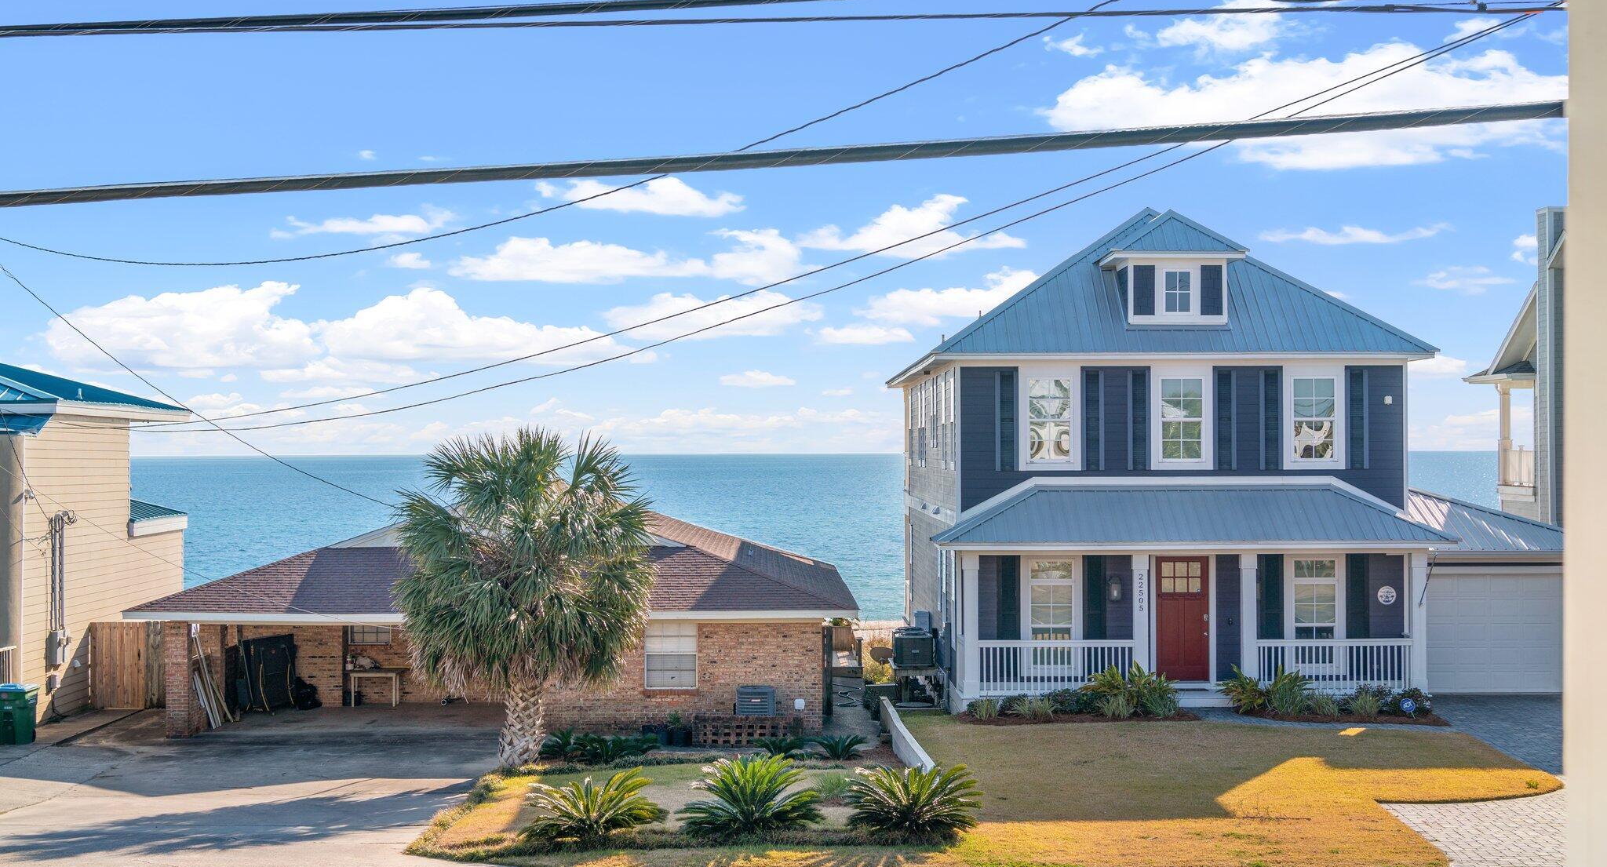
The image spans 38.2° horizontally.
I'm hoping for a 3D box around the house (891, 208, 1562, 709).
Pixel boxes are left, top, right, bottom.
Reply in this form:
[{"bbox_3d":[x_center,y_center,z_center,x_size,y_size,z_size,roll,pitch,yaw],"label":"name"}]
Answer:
[{"bbox_3d":[9.150,0.210,53.900,13.600,10.100,21.200,0,0,-1],"label":"house"}]

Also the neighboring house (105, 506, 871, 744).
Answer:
[{"bbox_3d":[-5.750,3.250,50.000,13.300,4.450,16.400,0,0,-1],"label":"neighboring house"}]

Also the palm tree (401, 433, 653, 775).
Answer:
[{"bbox_3d":[-4.620,2.700,38.400,4.300,5.600,4.200,0,0,0],"label":"palm tree"}]

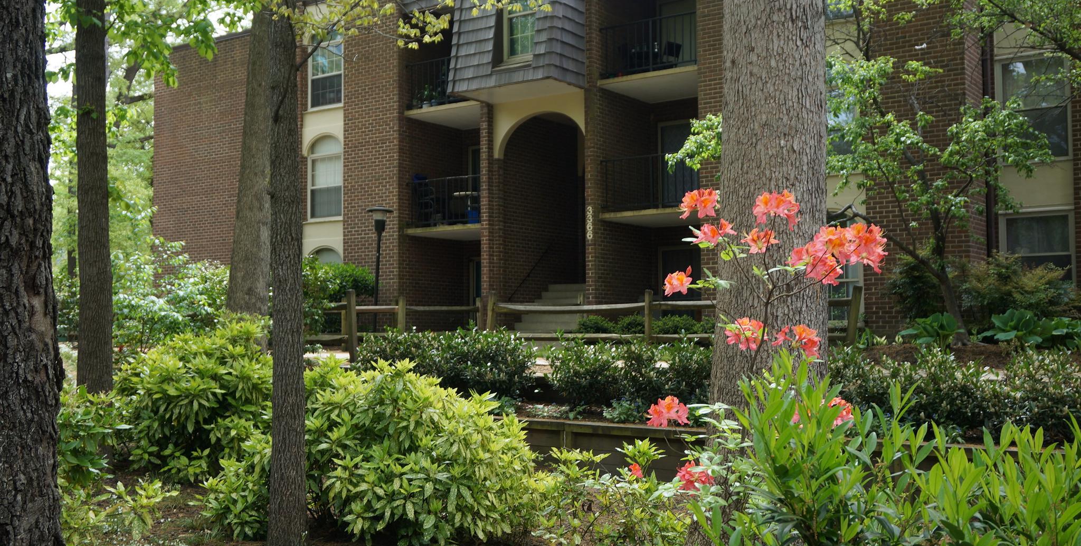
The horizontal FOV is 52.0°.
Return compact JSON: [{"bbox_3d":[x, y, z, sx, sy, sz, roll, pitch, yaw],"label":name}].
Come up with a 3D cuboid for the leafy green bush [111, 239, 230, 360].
[{"bbox_3d":[-6.278,0.458,18.800,1.950,1.980,1.800,0,-3,0],"label":"leafy green bush"}]

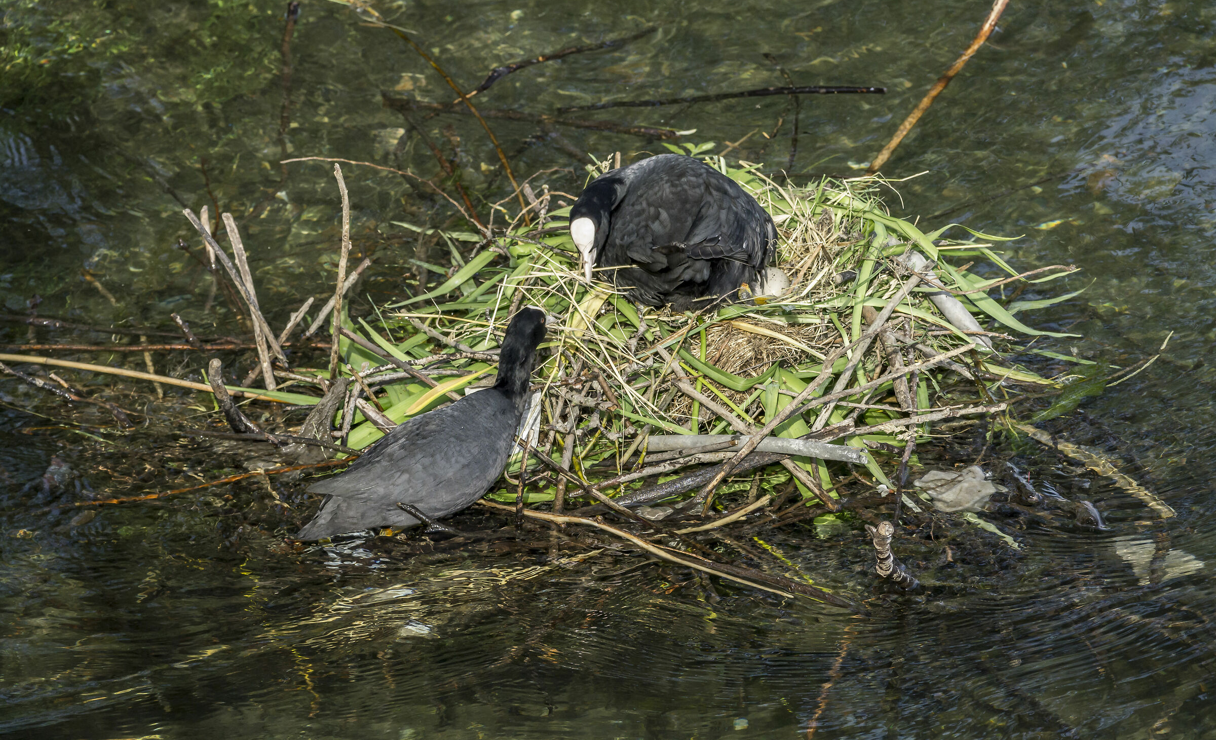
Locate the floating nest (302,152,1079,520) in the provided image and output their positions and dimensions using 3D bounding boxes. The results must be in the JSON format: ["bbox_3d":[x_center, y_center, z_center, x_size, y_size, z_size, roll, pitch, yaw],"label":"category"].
[{"bbox_3d":[0.086,-0.051,9.000,0.800,0.190,0.640,0,25,0],"label":"floating nest"}]

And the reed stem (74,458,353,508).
[{"bbox_3d":[-0.405,0.116,8.855,0.293,0.012,0.014,-9,26,-14],"label":"reed stem"}]

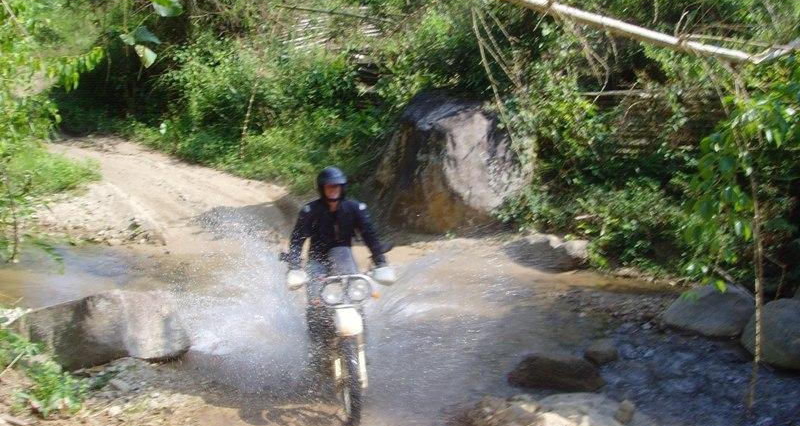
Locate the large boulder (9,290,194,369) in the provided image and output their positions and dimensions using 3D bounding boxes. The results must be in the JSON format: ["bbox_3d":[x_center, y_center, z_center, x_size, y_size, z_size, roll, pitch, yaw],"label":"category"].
[{"bbox_3d":[-2.500,0.958,7.695,1.400,0.560,0.700,-2,9,-12],"label":"large boulder"}]

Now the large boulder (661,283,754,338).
[{"bbox_3d":[3.030,0.902,8.749,0.900,0.500,0.680,4,10,25],"label":"large boulder"}]

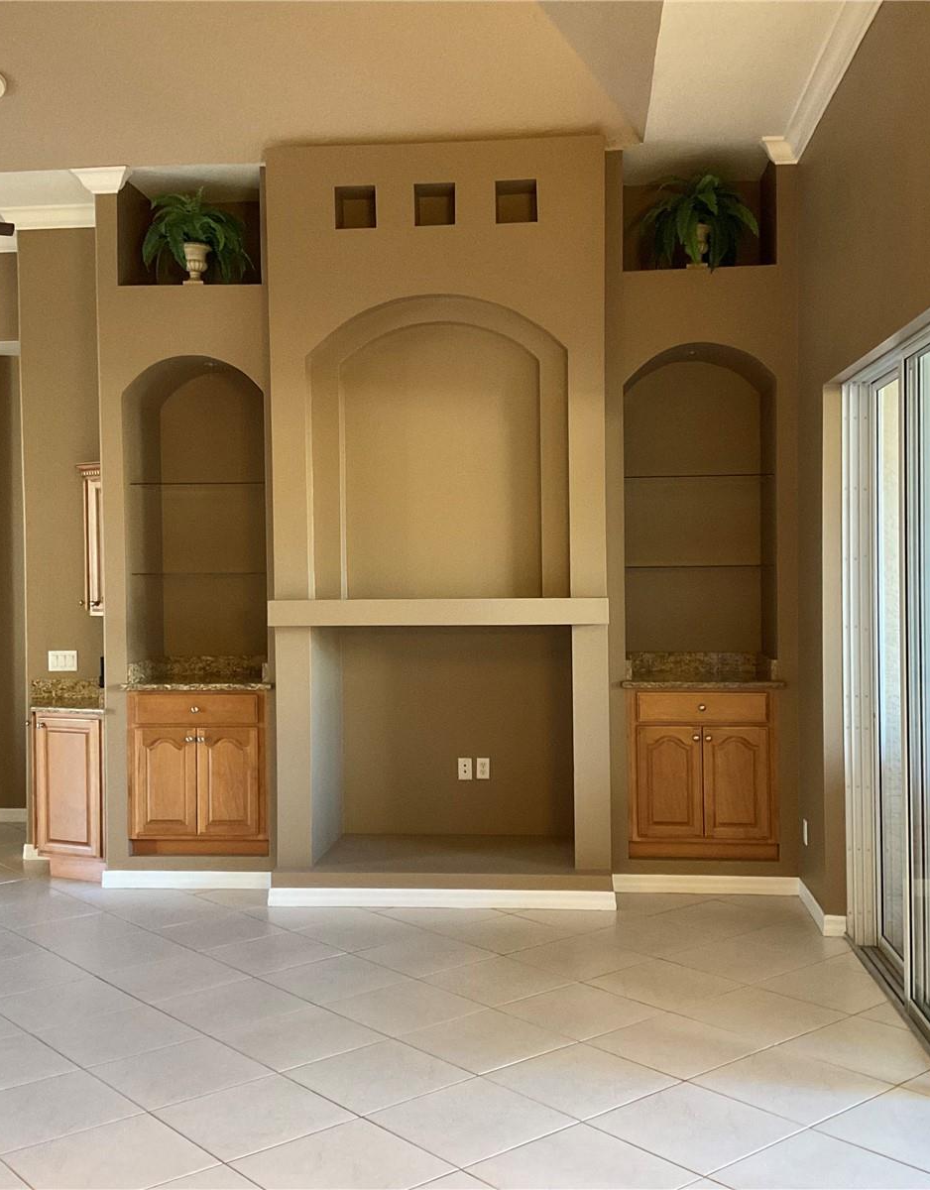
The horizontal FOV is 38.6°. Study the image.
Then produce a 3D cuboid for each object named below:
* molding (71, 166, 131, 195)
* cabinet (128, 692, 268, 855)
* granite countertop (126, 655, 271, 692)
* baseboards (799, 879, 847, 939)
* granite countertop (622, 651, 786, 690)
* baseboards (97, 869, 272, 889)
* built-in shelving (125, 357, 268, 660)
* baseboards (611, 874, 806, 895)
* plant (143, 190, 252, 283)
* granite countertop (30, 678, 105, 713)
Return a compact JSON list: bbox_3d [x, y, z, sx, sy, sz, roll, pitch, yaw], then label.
[{"bbox_3d":[-1.850,-2.116,6.805,0.273,0.106,0.095,-1,1,5],"label":"molding"},{"bbox_3d":[-1.349,0.915,7.113,0.733,0.850,0.580,0,1,4],"label":"cabinet"},{"bbox_3d":[-1.355,0.420,7.123,0.795,0.139,0.630,-1,1,5],"label":"granite countertop"},{"bbox_3d":[1.656,1.442,6.198,0.097,0.088,0.767,-1,1,5],"label":"baseboards"},{"bbox_3d":[1.205,0.394,6.901,0.816,0.146,0.628,0,1,4],"label":"granite countertop"},{"bbox_3d":[-1.408,1.468,6.853,0.948,0.088,0.018,-1,1,5],"label":"baseboards"},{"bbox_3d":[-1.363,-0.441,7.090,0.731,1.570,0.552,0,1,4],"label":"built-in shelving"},{"bbox_3d":[1.200,1.440,6.615,0.907,0.088,0.018,-1,1,5],"label":"baseboards"},{"bbox_3d":[-1.388,-1.841,6.926,0.558,0.478,0.419,0,1,4],"label":"plant"},{"bbox_3d":[-2.163,0.554,7.257,0.612,0.129,0.598,-1,1,5],"label":"granite countertop"}]

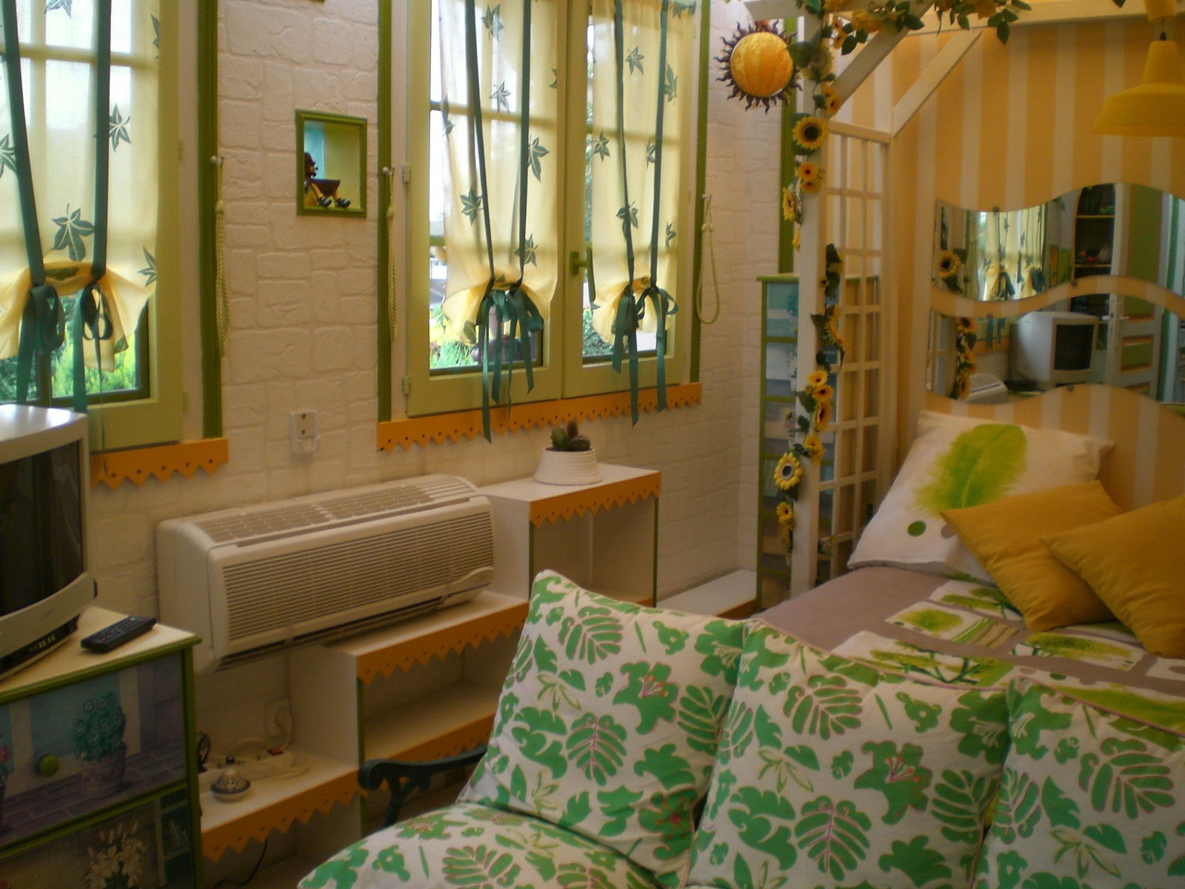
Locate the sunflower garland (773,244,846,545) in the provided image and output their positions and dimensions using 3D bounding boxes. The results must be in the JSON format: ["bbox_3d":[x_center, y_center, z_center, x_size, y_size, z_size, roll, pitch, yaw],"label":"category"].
[{"bbox_3d":[0.616,-0.133,3.768,0.140,0.894,0.135,7,10,35],"label":"sunflower garland"}]

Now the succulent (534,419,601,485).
[{"bbox_3d":[-0.064,0.014,3.479,0.184,0.161,0.184,1,8,0],"label":"succulent"}]

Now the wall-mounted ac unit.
[{"bbox_3d":[-0.539,0.264,2.839,0.207,0.287,0.806,7,10,35],"label":"wall-mounted ac unit"}]

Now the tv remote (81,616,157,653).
[{"bbox_3d":[-0.774,0.308,2.128,0.046,0.017,0.150,3,8,12],"label":"tv remote"}]

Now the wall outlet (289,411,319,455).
[{"bbox_3d":[-0.626,-0.026,2.829,0.022,0.087,0.062,7,10,35],"label":"wall outlet"}]

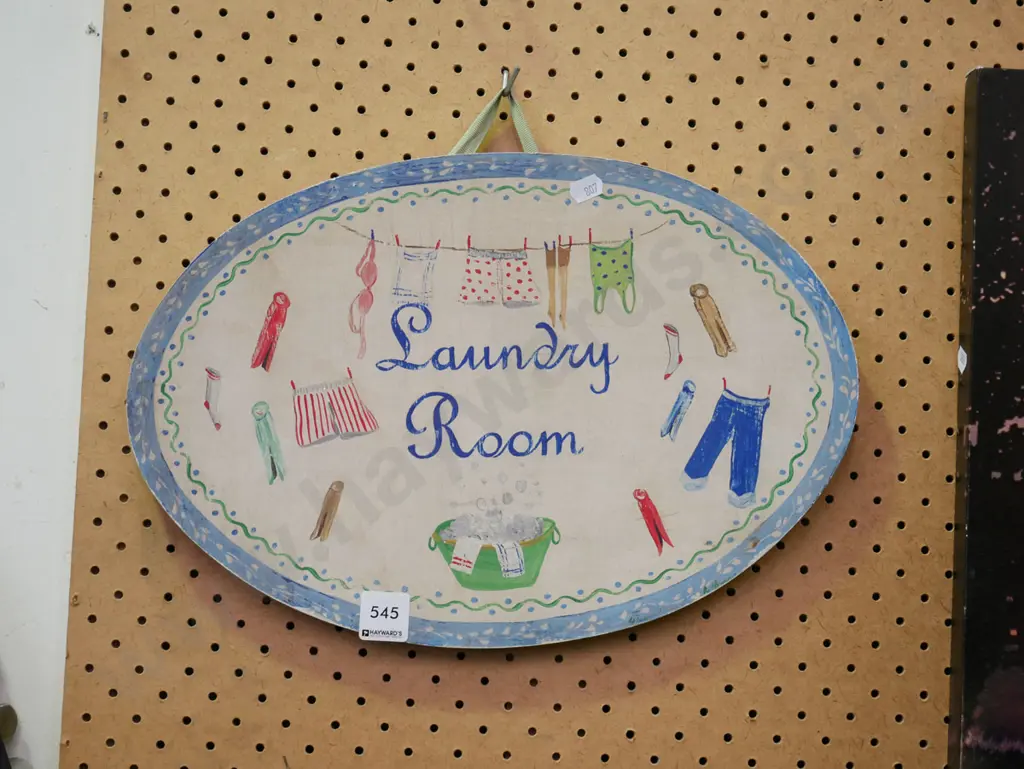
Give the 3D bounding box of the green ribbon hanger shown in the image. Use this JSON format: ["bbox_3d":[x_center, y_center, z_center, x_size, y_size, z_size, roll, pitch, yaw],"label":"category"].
[{"bbox_3d":[-0.014,-0.207,1.482,0.067,0.067,0.022,2,-7,-2],"label":"green ribbon hanger"}]

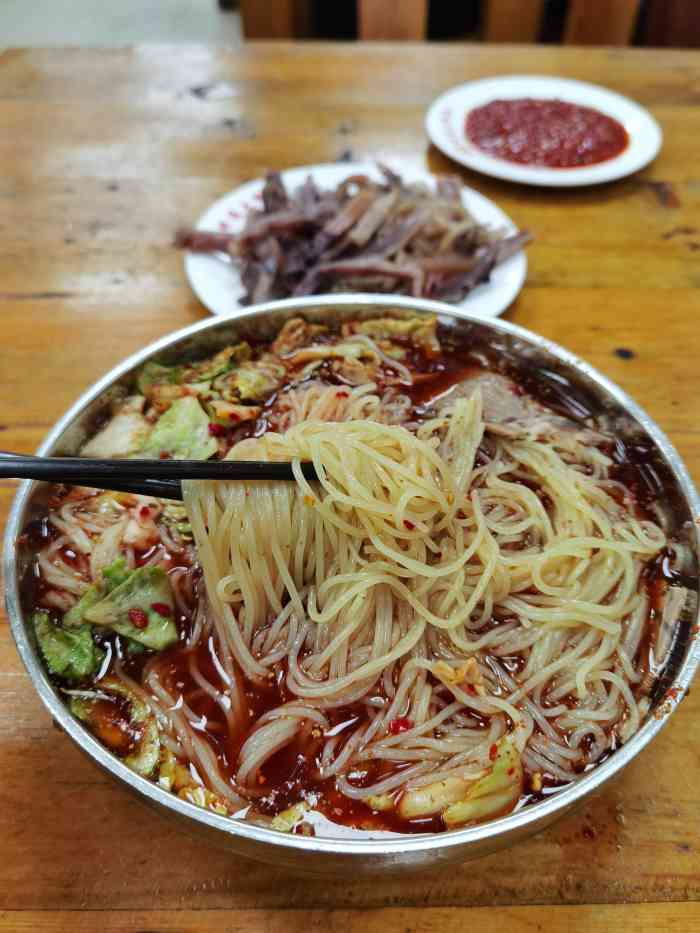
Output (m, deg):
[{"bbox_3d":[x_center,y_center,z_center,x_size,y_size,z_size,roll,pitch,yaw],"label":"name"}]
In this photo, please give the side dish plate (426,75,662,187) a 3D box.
[{"bbox_3d":[0.142,-0.243,0.541,0.167,0.021,0.167,1,50,0],"label":"side dish plate"}]

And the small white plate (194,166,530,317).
[{"bbox_3d":[0.004,-0.122,0.439,0.200,0.023,0.200,0,50,0],"label":"small white plate"}]

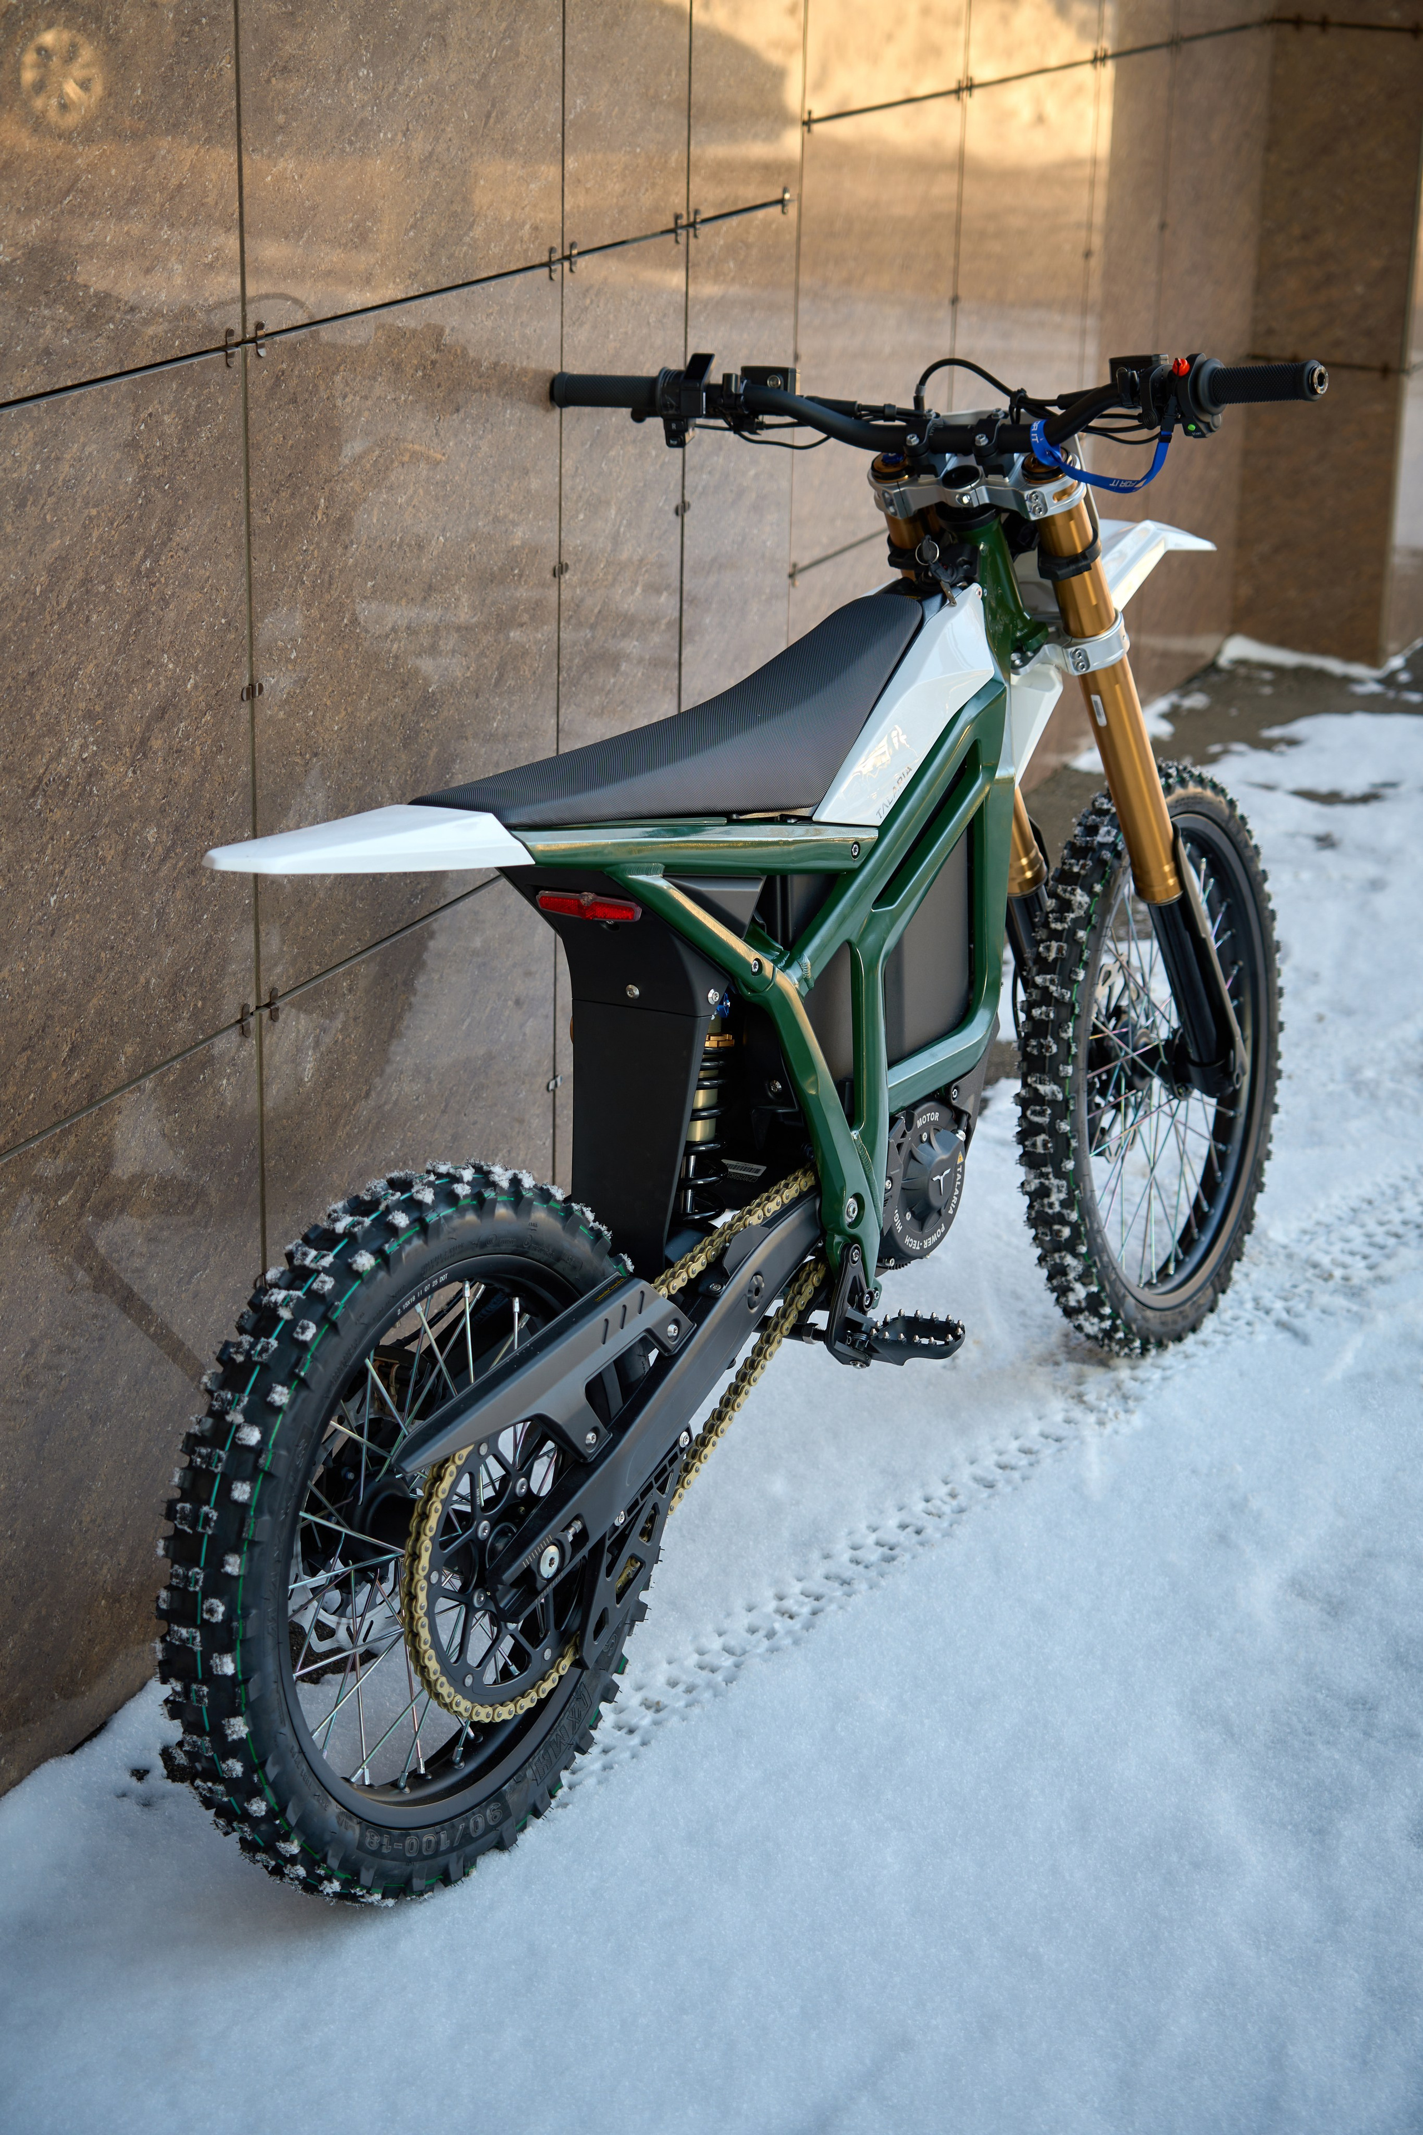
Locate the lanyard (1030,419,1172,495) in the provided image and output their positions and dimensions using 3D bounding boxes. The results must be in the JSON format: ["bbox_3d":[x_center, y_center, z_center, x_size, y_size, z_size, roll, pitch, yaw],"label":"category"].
[{"bbox_3d":[0.360,-0.575,3.305,0.150,0.080,0.055,5,19,29],"label":"lanyard"}]

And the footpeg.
[{"bbox_3d":[0.186,0.248,3.200,0.102,0.035,0.053,9,21,33],"label":"footpeg"}]

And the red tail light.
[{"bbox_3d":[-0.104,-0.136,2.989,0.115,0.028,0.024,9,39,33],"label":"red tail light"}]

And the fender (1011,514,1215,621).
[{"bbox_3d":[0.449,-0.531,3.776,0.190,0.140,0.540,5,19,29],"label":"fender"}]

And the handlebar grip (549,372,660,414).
[{"bbox_3d":[-0.107,-0.672,3.479,0.124,0.037,0.037,7,20,27],"label":"handlebar grip"}]

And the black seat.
[{"bbox_3d":[-0.017,-0.287,3.085,0.185,0.150,0.720,9,21,33],"label":"black seat"}]

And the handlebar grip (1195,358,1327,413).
[{"bbox_3d":[0.492,-0.610,3.131,0.124,0.039,0.039,5,19,33],"label":"handlebar grip"}]

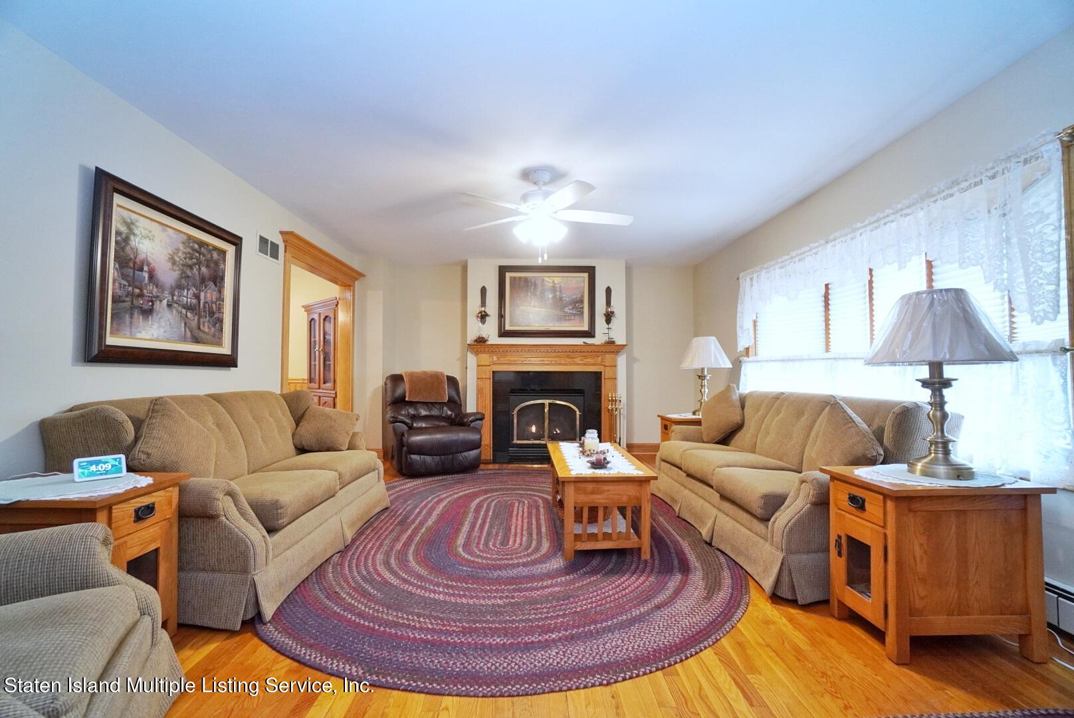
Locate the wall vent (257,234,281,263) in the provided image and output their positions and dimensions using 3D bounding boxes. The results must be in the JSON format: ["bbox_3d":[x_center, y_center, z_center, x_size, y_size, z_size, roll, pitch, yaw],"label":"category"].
[{"bbox_3d":[-2.141,-0.881,3.594,0.022,0.175,0.325,0,-2,-1],"label":"wall vent"}]

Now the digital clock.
[{"bbox_3d":[-1.738,0.430,1.791,0.148,0.086,0.073,2,-3,-39],"label":"digital clock"}]

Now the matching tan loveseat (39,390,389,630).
[{"bbox_3d":[-1.619,0.672,2.714,0.950,0.940,1.840,0,-2,-2],"label":"matching tan loveseat"}]

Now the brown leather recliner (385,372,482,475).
[{"bbox_3d":[-1.178,0.687,5.022,0.920,1.040,0.940,1,-2,-24],"label":"brown leather recliner"}]

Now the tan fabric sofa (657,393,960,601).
[{"bbox_3d":[1.509,0.687,3.003,0.920,0.930,1.990,0,-2,-2],"label":"tan fabric sofa"}]

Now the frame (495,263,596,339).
[{"bbox_3d":[0.128,-0.693,5.420,1.176,0.876,0.050,0,-2,-2],"label":"frame"}]

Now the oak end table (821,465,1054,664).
[{"bbox_3d":[1.557,0.786,1.780,0.590,0.640,0.400,0,-2,-2],"label":"oak end table"}]

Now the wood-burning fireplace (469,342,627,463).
[{"bbox_3d":[0.122,0.528,5.273,1.840,1.385,0.230,0,-2,-1],"label":"wood-burning fireplace"}]

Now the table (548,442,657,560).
[{"bbox_3d":[0.384,0.920,3.134,0.551,0.474,1.280,0,-2,-2],"label":"table"}]

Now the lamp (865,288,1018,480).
[{"bbox_3d":[1.615,0.099,1.810,0.456,0.737,0.456,0,-2,-2],"label":"lamp"}]

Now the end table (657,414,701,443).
[{"bbox_3d":[1.593,0.892,4.508,0.610,0.612,0.400,0,-2,-1],"label":"end table"}]

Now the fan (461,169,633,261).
[{"bbox_3d":[0.031,-0.979,3.131,1.270,0.610,1.270,0,-2,-2],"label":"fan"}]

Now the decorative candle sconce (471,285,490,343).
[{"bbox_3d":[-0.675,-0.516,5.329,0.220,0.680,0.150,0,-2,-1],"label":"decorative candle sconce"}]

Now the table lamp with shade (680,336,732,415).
[{"bbox_3d":[1.714,0.188,4.527,0.480,0.800,0.480,0,-2,-1],"label":"table lamp with shade"}]

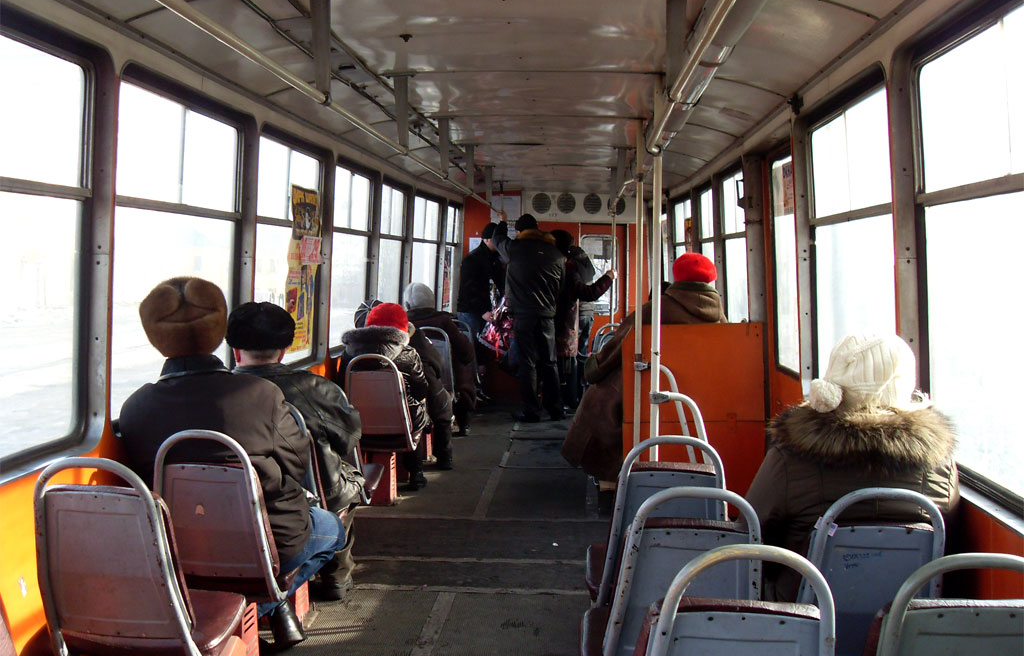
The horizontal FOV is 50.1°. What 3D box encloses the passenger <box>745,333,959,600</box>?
[{"bbox_3d":[0.838,0.594,2.752,0.530,1.170,0.680,0,3,4],"label":"passenger"}]

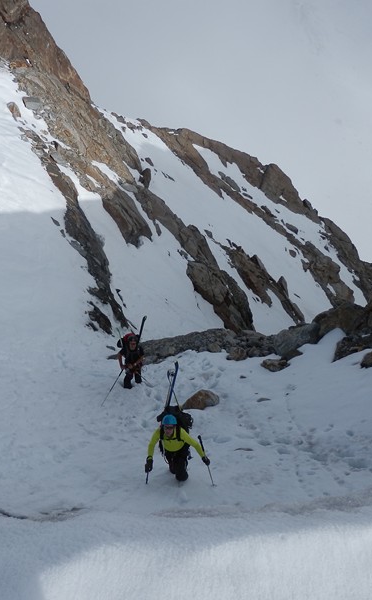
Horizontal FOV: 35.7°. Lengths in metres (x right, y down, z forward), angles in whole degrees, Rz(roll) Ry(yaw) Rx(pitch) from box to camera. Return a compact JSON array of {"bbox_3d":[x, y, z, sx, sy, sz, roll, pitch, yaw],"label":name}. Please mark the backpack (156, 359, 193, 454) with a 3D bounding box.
[{"bbox_3d":[-0.168,1.601,8.346,0.520,1.400,0.420,0,34,0],"label":"backpack"}]

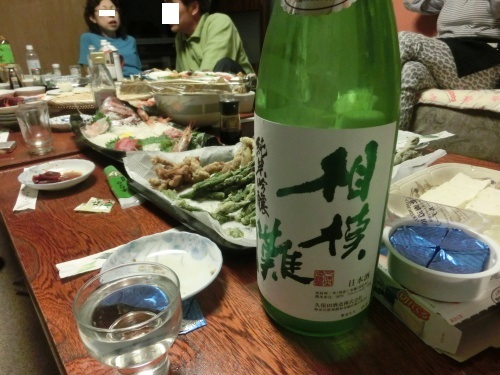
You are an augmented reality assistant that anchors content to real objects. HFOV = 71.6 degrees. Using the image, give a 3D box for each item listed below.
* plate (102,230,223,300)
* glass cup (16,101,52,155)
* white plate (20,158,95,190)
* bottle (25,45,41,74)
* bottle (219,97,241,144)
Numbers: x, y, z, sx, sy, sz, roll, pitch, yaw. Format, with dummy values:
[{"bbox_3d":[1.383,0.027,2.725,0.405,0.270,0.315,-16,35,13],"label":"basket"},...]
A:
[{"bbox_3d":[-0.086,0.085,0.348,0.117,0.022,0.117,-1,24,0],"label":"plate"},{"bbox_3d":[-0.457,-0.128,0.739,0.057,0.101,0.057,-1,24,0],"label":"glass cup"},{"bbox_3d":[-0.320,-0.017,0.584,0.116,0.022,0.116,-1,24,0],"label":"white plate"},{"bbox_3d":[-1.276,-0.741,2.031,0.064,0.190,0.064,-1,24,0],"label":"bottle"},{"bbox_3d":[-0.042,-0.137,0.736,0.047,0.112,0.047,-1,24,0],"label":"bottle"}]

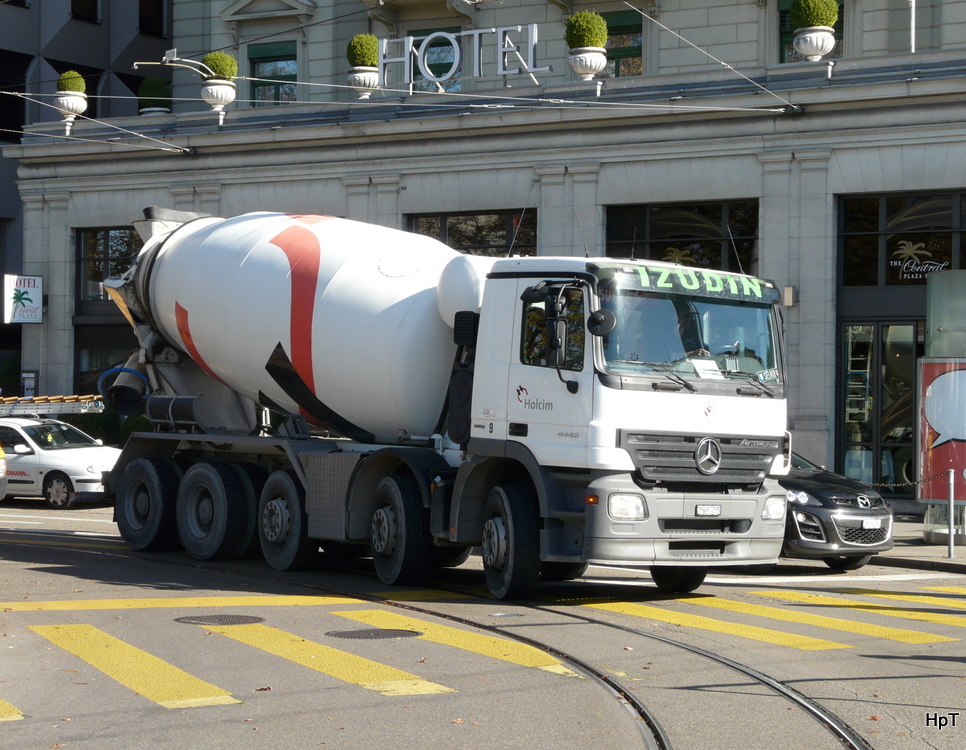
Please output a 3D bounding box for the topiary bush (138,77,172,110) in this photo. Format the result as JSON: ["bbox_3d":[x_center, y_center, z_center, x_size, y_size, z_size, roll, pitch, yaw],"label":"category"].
[{"bbox_3d":[-6.246,-5.372,39.000,0.640,0.600,0.640,0,0,0],"label":"topiary bush"}]

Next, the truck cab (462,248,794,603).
[{"bbox_3d":[1.440,0.560,19.800,2.500,3.120,2.150,3,-1,-40],"label":"truck cab"}]

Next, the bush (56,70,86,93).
[{"bbox_3d":[-7.363,-5.252,36.700,0.520,0.420,0.520,0,0,0],"label":"bush"}]

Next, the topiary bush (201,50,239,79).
[{"bbox_3d":[-4.509,-5.288,35.100,0.620,0.550,0.620,0,0,0],"label":"topiary bush"}]

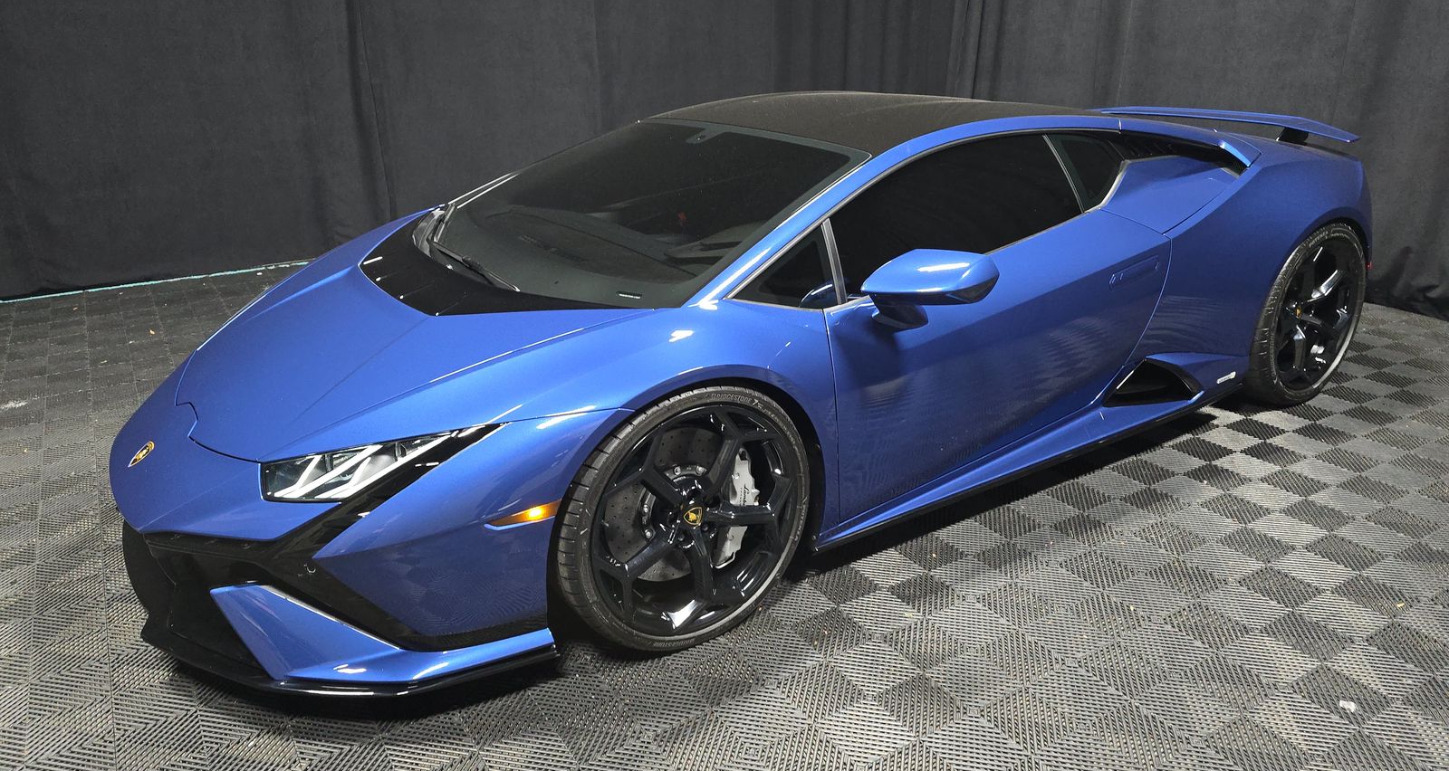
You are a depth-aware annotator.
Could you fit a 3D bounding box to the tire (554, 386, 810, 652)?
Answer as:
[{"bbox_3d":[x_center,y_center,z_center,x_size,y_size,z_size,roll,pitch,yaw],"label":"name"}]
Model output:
[{"bbox_3d":[-0.112,0.271,2.280,0.650,0.650,0.245,-15,24,-32],"label":"tire"}]

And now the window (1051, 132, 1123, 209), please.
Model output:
[{"bbox_3d":[1.131,-0.658,2.917,0.276,0.242,0.080,-14,-1,-30],"label":"window"}]

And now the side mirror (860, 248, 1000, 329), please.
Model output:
[{"bbox_3d":[0.466,-0.221,2.289,0.260,0.205,0.235,-14,24,-30],"label":"side mirror"}]

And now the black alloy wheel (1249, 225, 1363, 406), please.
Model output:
[{"bbox_3d":[2.081,-0.291,3.609,0.690,0.690,0.305,-14,24,-30],"label":"black alloy wheel"}]

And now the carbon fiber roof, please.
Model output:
[{"bbox_3d":[0.451,-0.941,3.286,1.060,0.135,1.220,-14,24,-30],"label":"carbon fiber roof"}]

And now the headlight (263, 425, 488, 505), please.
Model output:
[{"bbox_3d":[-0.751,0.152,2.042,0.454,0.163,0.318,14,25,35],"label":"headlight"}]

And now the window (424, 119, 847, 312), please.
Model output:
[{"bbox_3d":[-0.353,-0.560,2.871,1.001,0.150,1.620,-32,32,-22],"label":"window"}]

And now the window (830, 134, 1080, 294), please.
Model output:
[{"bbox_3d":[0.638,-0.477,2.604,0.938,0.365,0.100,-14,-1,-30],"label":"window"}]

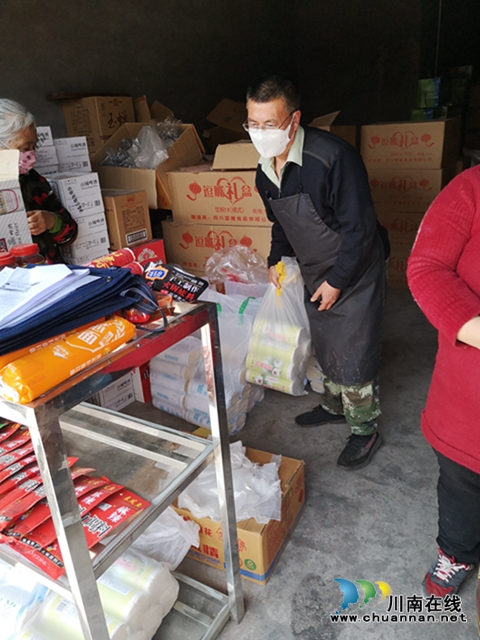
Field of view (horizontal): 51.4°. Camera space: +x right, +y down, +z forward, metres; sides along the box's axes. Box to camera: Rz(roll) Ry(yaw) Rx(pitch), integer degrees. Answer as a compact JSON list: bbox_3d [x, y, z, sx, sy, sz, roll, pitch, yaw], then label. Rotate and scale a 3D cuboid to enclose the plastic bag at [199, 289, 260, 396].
[{"bbox_3d":[-0.051,0.139,2.471,0.300,0.610,0.280,7,24,27],"label":"plastic bag"}]

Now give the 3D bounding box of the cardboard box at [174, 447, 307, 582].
[{"bbox_3d":[0.015,0.671,1.810,0.332,0.213,0.384,7,24,27],"label":"cardboard box"}]

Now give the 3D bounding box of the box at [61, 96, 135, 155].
[{"bbox_3d":[-0.986,-1.375,3.545,0.392,0.350,0.309,13,27,36],"label":"box"}]

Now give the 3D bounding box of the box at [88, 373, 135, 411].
[{"bbox_3d":[-0.754,0.381,2.745,0.260,0.175,0.205,11,26,35],"label":"box"}]

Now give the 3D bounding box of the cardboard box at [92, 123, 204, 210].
[{"bbox_3d":[-0.721,-1.163,3.696,0.545,0.299,0.669,10,45,14],"label":"cardboard box"}]

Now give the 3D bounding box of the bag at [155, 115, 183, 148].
[{"bbox_3d":[-0.496,-1.301,3.464,0.200,0.220,0.200,7,24,27],"label":"bag"}]

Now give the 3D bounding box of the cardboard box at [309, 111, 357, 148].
[{"bbox_3d":[0.637,-1.419,4.010,0.450,0.370,0.420,11,26,34],"label":"cardboard box"}]

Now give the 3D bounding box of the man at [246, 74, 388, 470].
[{"bbox_3d":[0.346,-0.154,2.018,0.580,1.550,0.500,-22,27,-37],"label":"man"}]

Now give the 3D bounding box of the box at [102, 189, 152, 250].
[{"bbox_3d":[-0.630,-0.522,2.548,0.250,0.250,0.225,10,25,32],"label":"box"}]

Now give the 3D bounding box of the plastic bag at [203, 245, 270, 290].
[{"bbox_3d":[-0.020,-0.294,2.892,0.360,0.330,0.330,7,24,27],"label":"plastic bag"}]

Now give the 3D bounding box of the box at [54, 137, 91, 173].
[{"bbox_3d":[-0.970,-0.870,2.639,0.260,0.175,0.205,10,25,32],"label":"box"}]

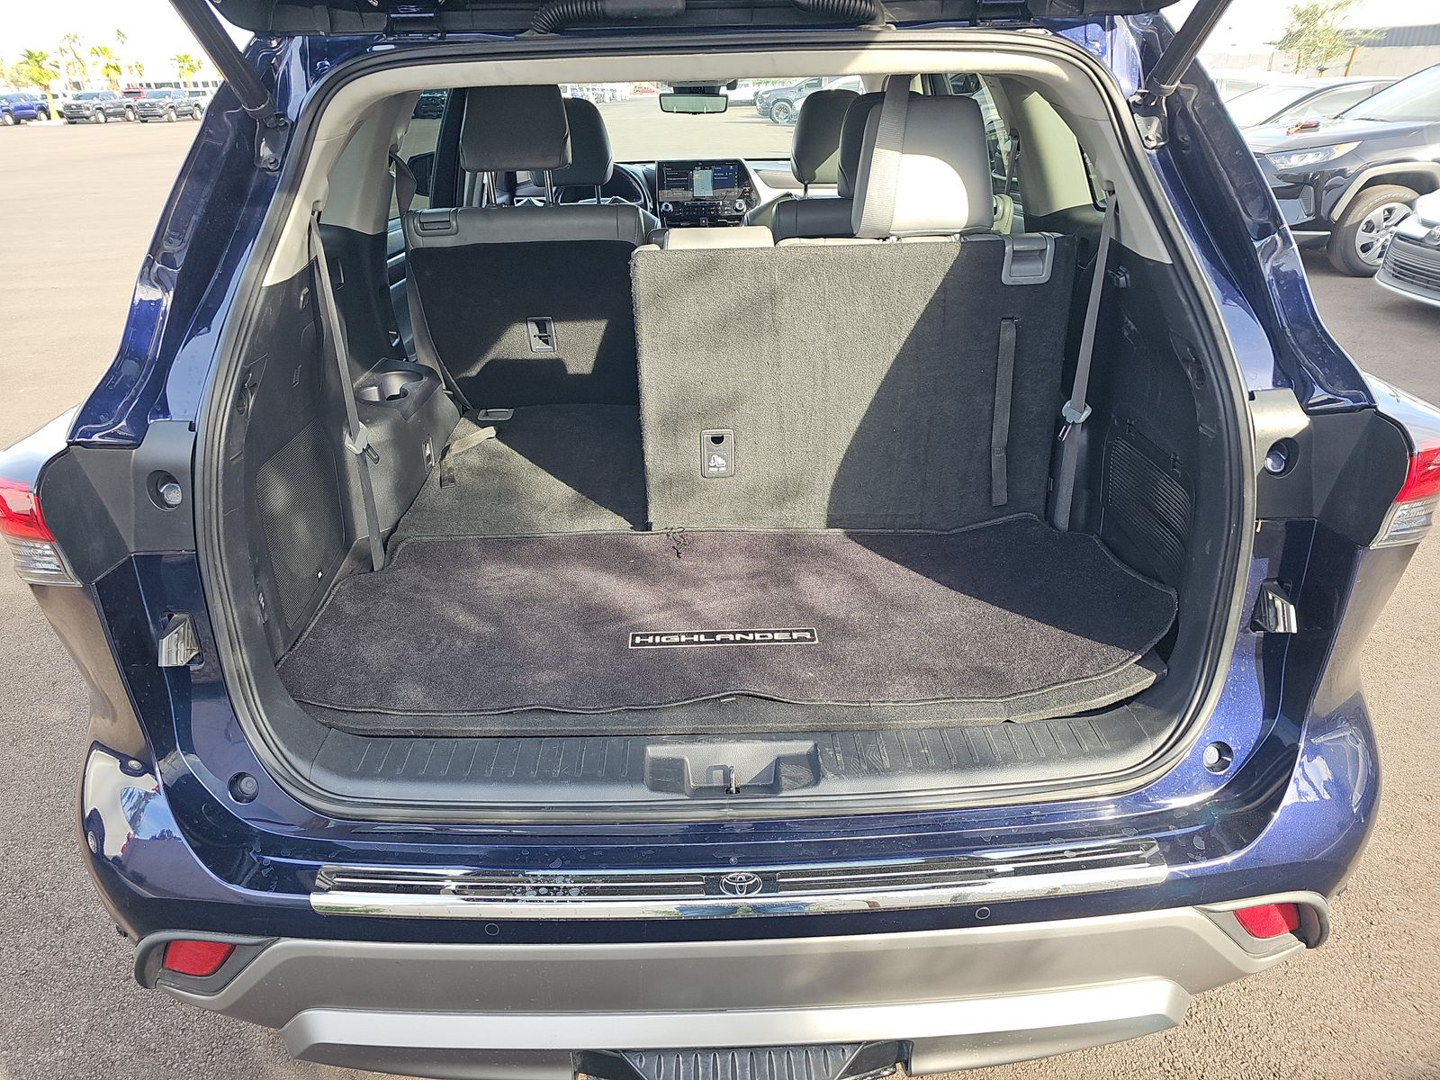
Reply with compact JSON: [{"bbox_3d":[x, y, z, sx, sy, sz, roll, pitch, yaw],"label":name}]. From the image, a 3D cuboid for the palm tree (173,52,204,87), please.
[{"bbox_3d":[-46.369,-40.391,84.543,2.800,4.810,2.800,-2,26,-1],"label":"palm tree"}]

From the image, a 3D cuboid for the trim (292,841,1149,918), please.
[{"bbox_3d":[0.024,0.406,1.139,1.000,0.040,0.085,-2,26,-1],"label":"trim"}]

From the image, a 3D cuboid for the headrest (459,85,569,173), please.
[{"bbox_3d":[-0.434,-0.885,2.036,0.240,0.195,0.125,-2,34,-1],"label":"headrest"}]

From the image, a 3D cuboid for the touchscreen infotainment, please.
[{"bbox_3d":[-0.075,-1.400,3.743,0.325,0.150,0.030,-2,14,-1],"label":"touchscreen infotainment"}]

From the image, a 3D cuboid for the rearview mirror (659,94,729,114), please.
[{"bbox_3d":[-0.091,-1.526,3.349,0.247,0.068,0.040,3,26,10],"label":"rearview mirror"}]

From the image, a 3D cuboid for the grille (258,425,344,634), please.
[{"bbox_3d":[-0.691,-0.035,1.583,0.030,0.255,0.275,-2,26,-1],"label":"grille"}]

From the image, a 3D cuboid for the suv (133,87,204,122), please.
[{"bbox_3d":[-35.314,-27.783,61.295,1.930,1.880,5.300,-2,26,-1],"label":"suv"}]

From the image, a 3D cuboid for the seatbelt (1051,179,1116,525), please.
[{"bbox_3d":[0.634,-0.286,1.671,0.085,0.630,0.110,-2,26,-1],"label":"seatbelt"}]

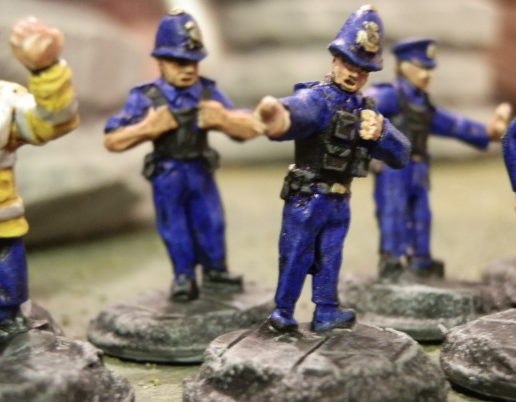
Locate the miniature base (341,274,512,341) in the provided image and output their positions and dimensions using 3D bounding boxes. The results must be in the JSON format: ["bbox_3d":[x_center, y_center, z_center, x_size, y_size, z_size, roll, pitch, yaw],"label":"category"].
[{"bbox_3d":[0.022,0.013,0.128,0.023,0.006,0.023,0,6,0],"label":"miniature base"}]

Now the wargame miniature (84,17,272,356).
[{"bbox_3d":[-0.009,-0.003,0.115,0.023,0.040,0.023,-1,6,-14],"label":"wargame miniature"}]

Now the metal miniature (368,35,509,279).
[{"bbox_3d":[0.022,-0.005,0.128,0.018,0.033,0.013,-3,7,-30],"label":"metal miniature"}]

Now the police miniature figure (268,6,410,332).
[{"bbox_3d":[0.007,-0.003,0.096,0.018,0.034,0.011,-4,7,-35],"label":"police miniature figure"}]

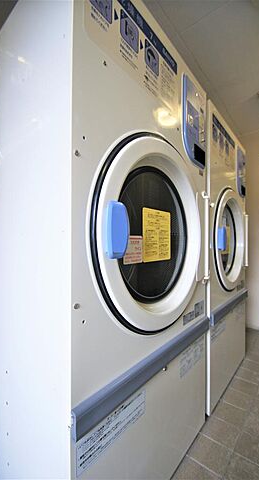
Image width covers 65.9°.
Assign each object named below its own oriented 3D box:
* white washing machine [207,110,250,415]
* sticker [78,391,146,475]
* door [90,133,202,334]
[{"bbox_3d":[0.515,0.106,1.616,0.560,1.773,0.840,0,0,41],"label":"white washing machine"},{"bbox_3d":[-0.033,0.521,0.564,0.005,0.083,0.275,0,0,41],"label":"sticker"},{"bbox_3d":[0.141,-0.024,0.769,0.100,0.700,0.700,0,0,41],"label":"door"}]

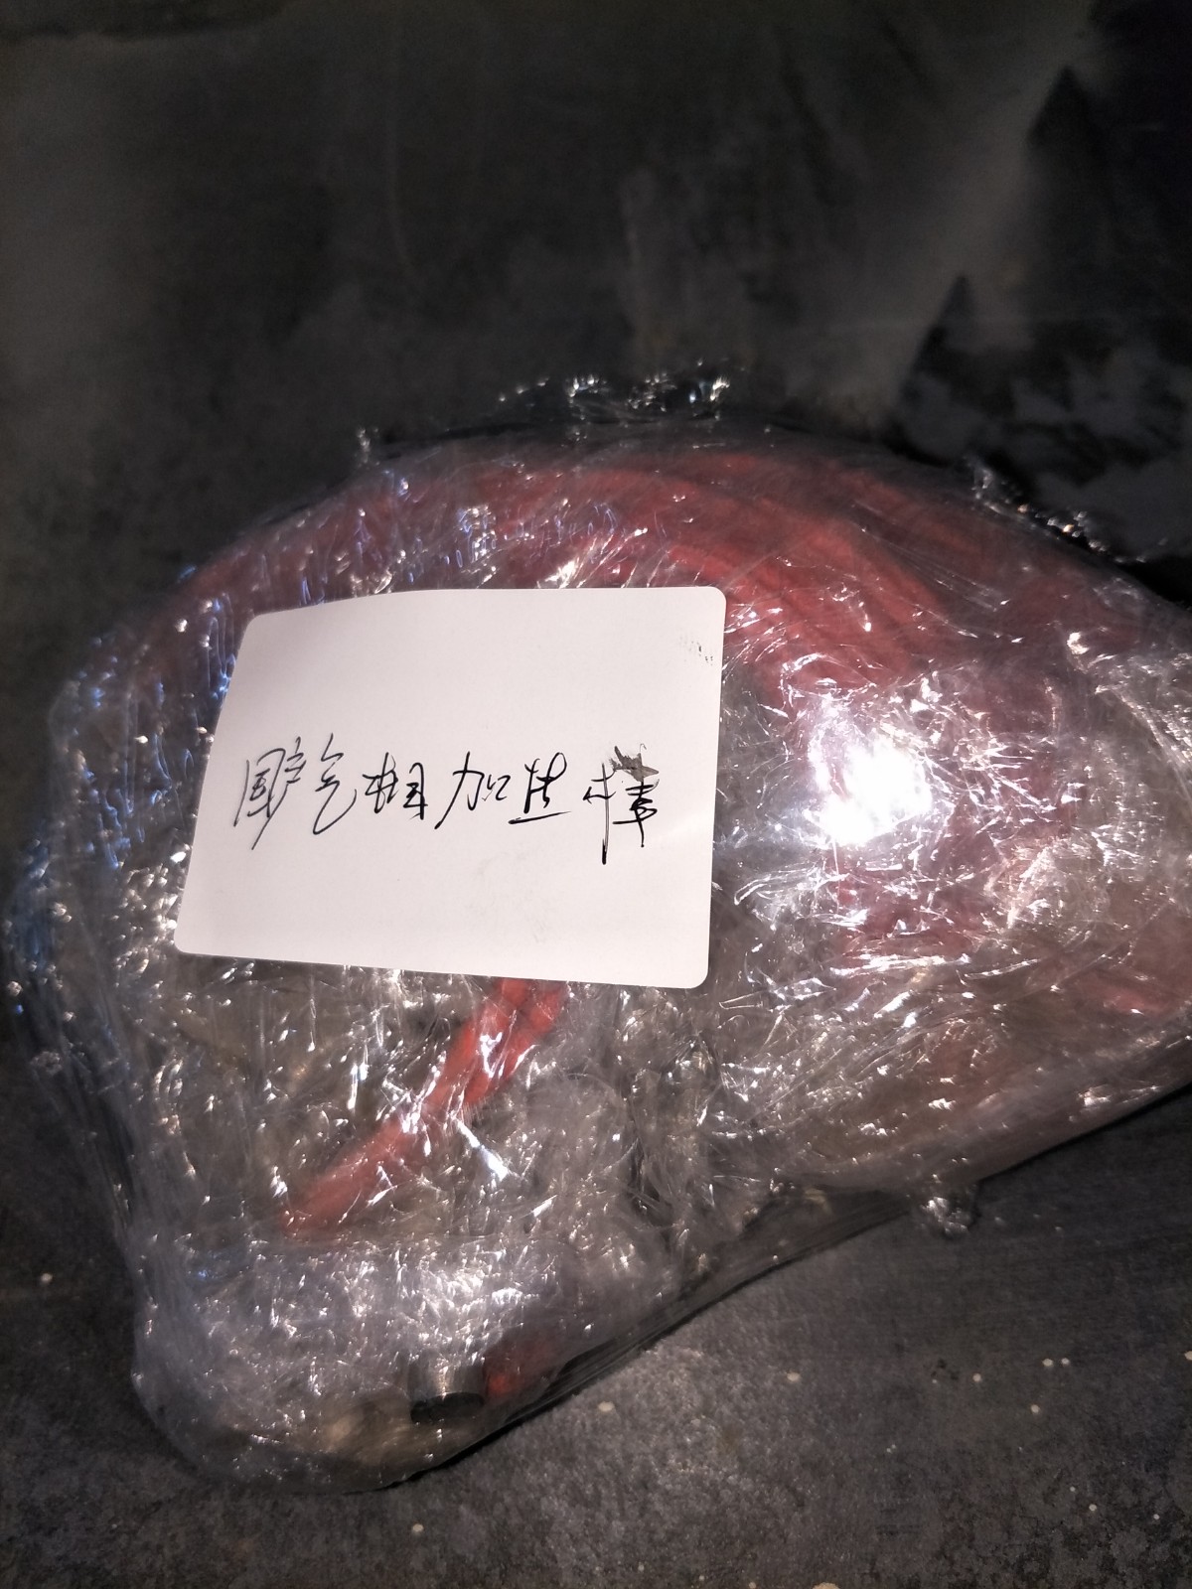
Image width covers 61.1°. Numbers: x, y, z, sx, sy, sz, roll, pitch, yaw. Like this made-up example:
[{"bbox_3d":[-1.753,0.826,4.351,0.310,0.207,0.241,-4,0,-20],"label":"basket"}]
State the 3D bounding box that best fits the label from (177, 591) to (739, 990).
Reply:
[{"bbox_3d":[-0.025,-0.002,0.176,0.094,0.010,0.066,2,83,13],"label":"label"}]

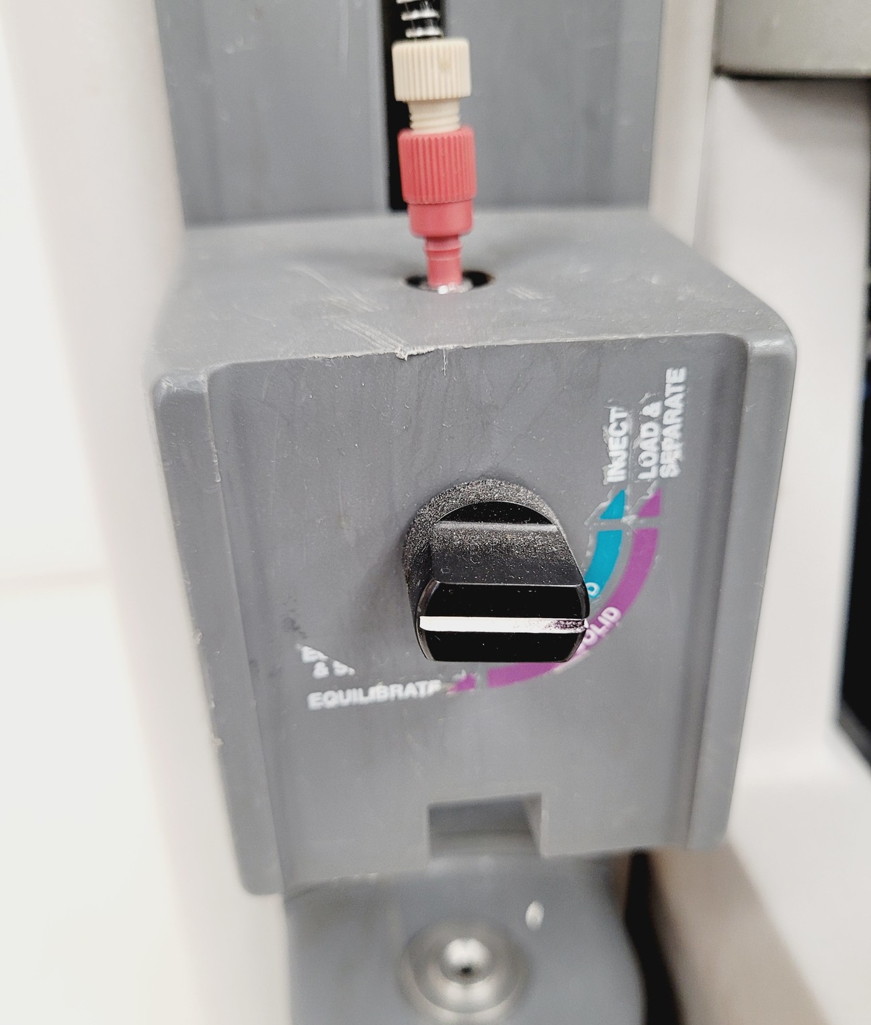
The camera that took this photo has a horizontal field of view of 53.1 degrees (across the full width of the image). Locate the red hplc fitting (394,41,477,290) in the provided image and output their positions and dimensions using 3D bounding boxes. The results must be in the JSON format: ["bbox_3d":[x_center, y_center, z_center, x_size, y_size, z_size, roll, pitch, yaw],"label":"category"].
[{"bbox_3d":[0.001,-0.044,0.116,0.010,0.033,0.010,-6,26,-4],"label":"red hplc fitting"}]

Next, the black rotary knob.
[{"bbox_3d":[0.006,0.008,0.095,0.018,0.018,0.015,-4,26,-5],"label":"black rotary knob"}]

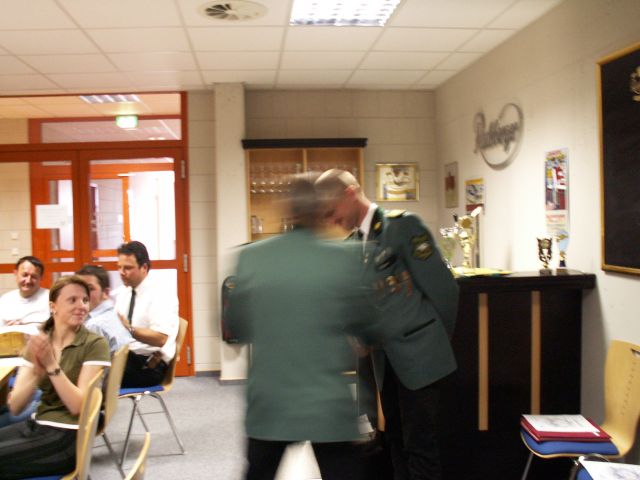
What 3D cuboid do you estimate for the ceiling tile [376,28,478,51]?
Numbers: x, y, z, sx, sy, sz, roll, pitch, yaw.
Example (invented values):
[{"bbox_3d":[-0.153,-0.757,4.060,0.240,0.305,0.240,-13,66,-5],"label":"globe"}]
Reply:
[{"bbox_3d":[0.694,-1.350,4.353,0.620,0.020,0.620,-2,2,-6],"label":"ceiling tile"}]

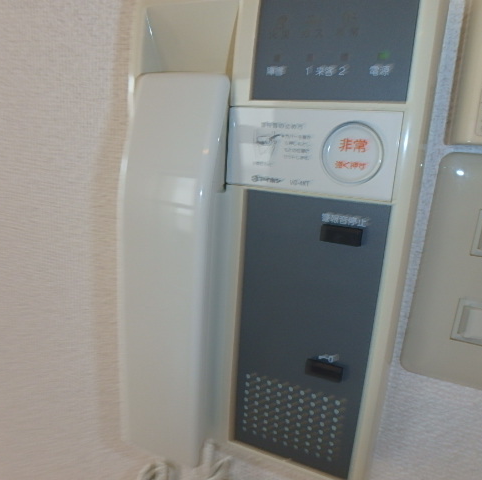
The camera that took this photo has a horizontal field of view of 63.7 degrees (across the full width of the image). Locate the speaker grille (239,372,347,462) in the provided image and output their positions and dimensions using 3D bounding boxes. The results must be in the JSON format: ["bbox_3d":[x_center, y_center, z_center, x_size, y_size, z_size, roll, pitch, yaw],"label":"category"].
[{"bbox_3d":[0.029,0.104,0.228,0.057,0.042,0.006,9,18,21],"label":"speaker grille"}]

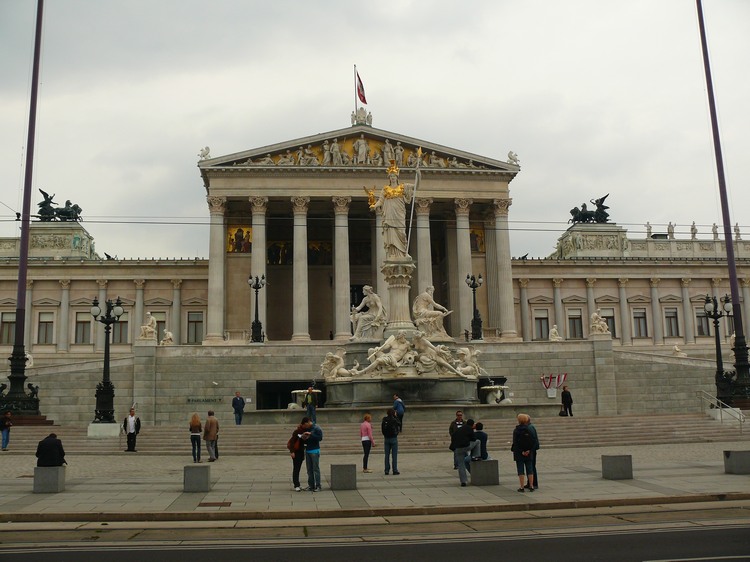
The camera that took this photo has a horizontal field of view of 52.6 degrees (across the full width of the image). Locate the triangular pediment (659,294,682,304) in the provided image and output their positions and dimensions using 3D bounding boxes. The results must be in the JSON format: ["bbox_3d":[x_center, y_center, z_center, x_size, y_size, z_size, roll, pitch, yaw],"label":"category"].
[{"bbox_3d":[32.135,1.966,82.371,2.677,0.877,0.450,0,-9,-6],"label":"triangular pediment"}]

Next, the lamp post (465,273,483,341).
[{"bbox_3d":[8.274,2.150,63.074,1.400,5.643,1.400,0,-10,-6],"label":"lamp post"}]

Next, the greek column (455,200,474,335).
[{"bbox_3d":[8.373,-1.251,69.511,1.620,13.019,1.620,0,-9,-6],"label":"greek column"}]

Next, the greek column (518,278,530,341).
[{"bbox_3d":[14.934,3.215,75.034,0.980,7.026,0.980,0,-10,-5],"label":"greek column"}]

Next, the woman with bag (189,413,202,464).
[{"bbox_3d":[-6.085,5.312,25.700,0.470,1.700,0.320,0,-10,-6],"label":"woman with bag"}]

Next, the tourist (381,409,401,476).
[{"bbox_3d":[0.430,4.451,21.054,0.550,1.790,0.420,-3,-10,12],"label":"tourist"}]

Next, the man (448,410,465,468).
[{"bbox_3d":[2.498,4.814,22.956,0.560,1.740,0.400,1,-10,-10],"label":"man"}]

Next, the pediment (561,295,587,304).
[{"bbox_3d":[19.971,1.827,75.699,2.620,0.820,0.500,0,-10,-5],"label":"pediment"}]

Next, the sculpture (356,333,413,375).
[{"bbox_3d":[0.482,3.720,38.496,2.999,2.305,1.800,-3,-10,10],"label":"sculpture"}]

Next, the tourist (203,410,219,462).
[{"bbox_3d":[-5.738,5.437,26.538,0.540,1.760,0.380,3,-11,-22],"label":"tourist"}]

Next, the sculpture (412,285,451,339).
[{"bbox_3d":[3.009,1.663,39.394,2.063,2.826,1.450,-1,-10,0],"label":"sculpture"}]

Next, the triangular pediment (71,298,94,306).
[{"bbox_3d":[-27.523,2.012,71.603,2.620,0.820,0.500,0,-10,-5],"label":"triangular pediment"}]

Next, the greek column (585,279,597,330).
[{"bbox_3d":[20.603,2.977,71.524,0.950,6.500,0.950,0,-10,-6],"label":"greek column"}]

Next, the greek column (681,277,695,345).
[{"bbox_3d":[33.954,3.284,81.993,1.000,7.205,1.000,0,-9,-6],"label":"greek column"}]

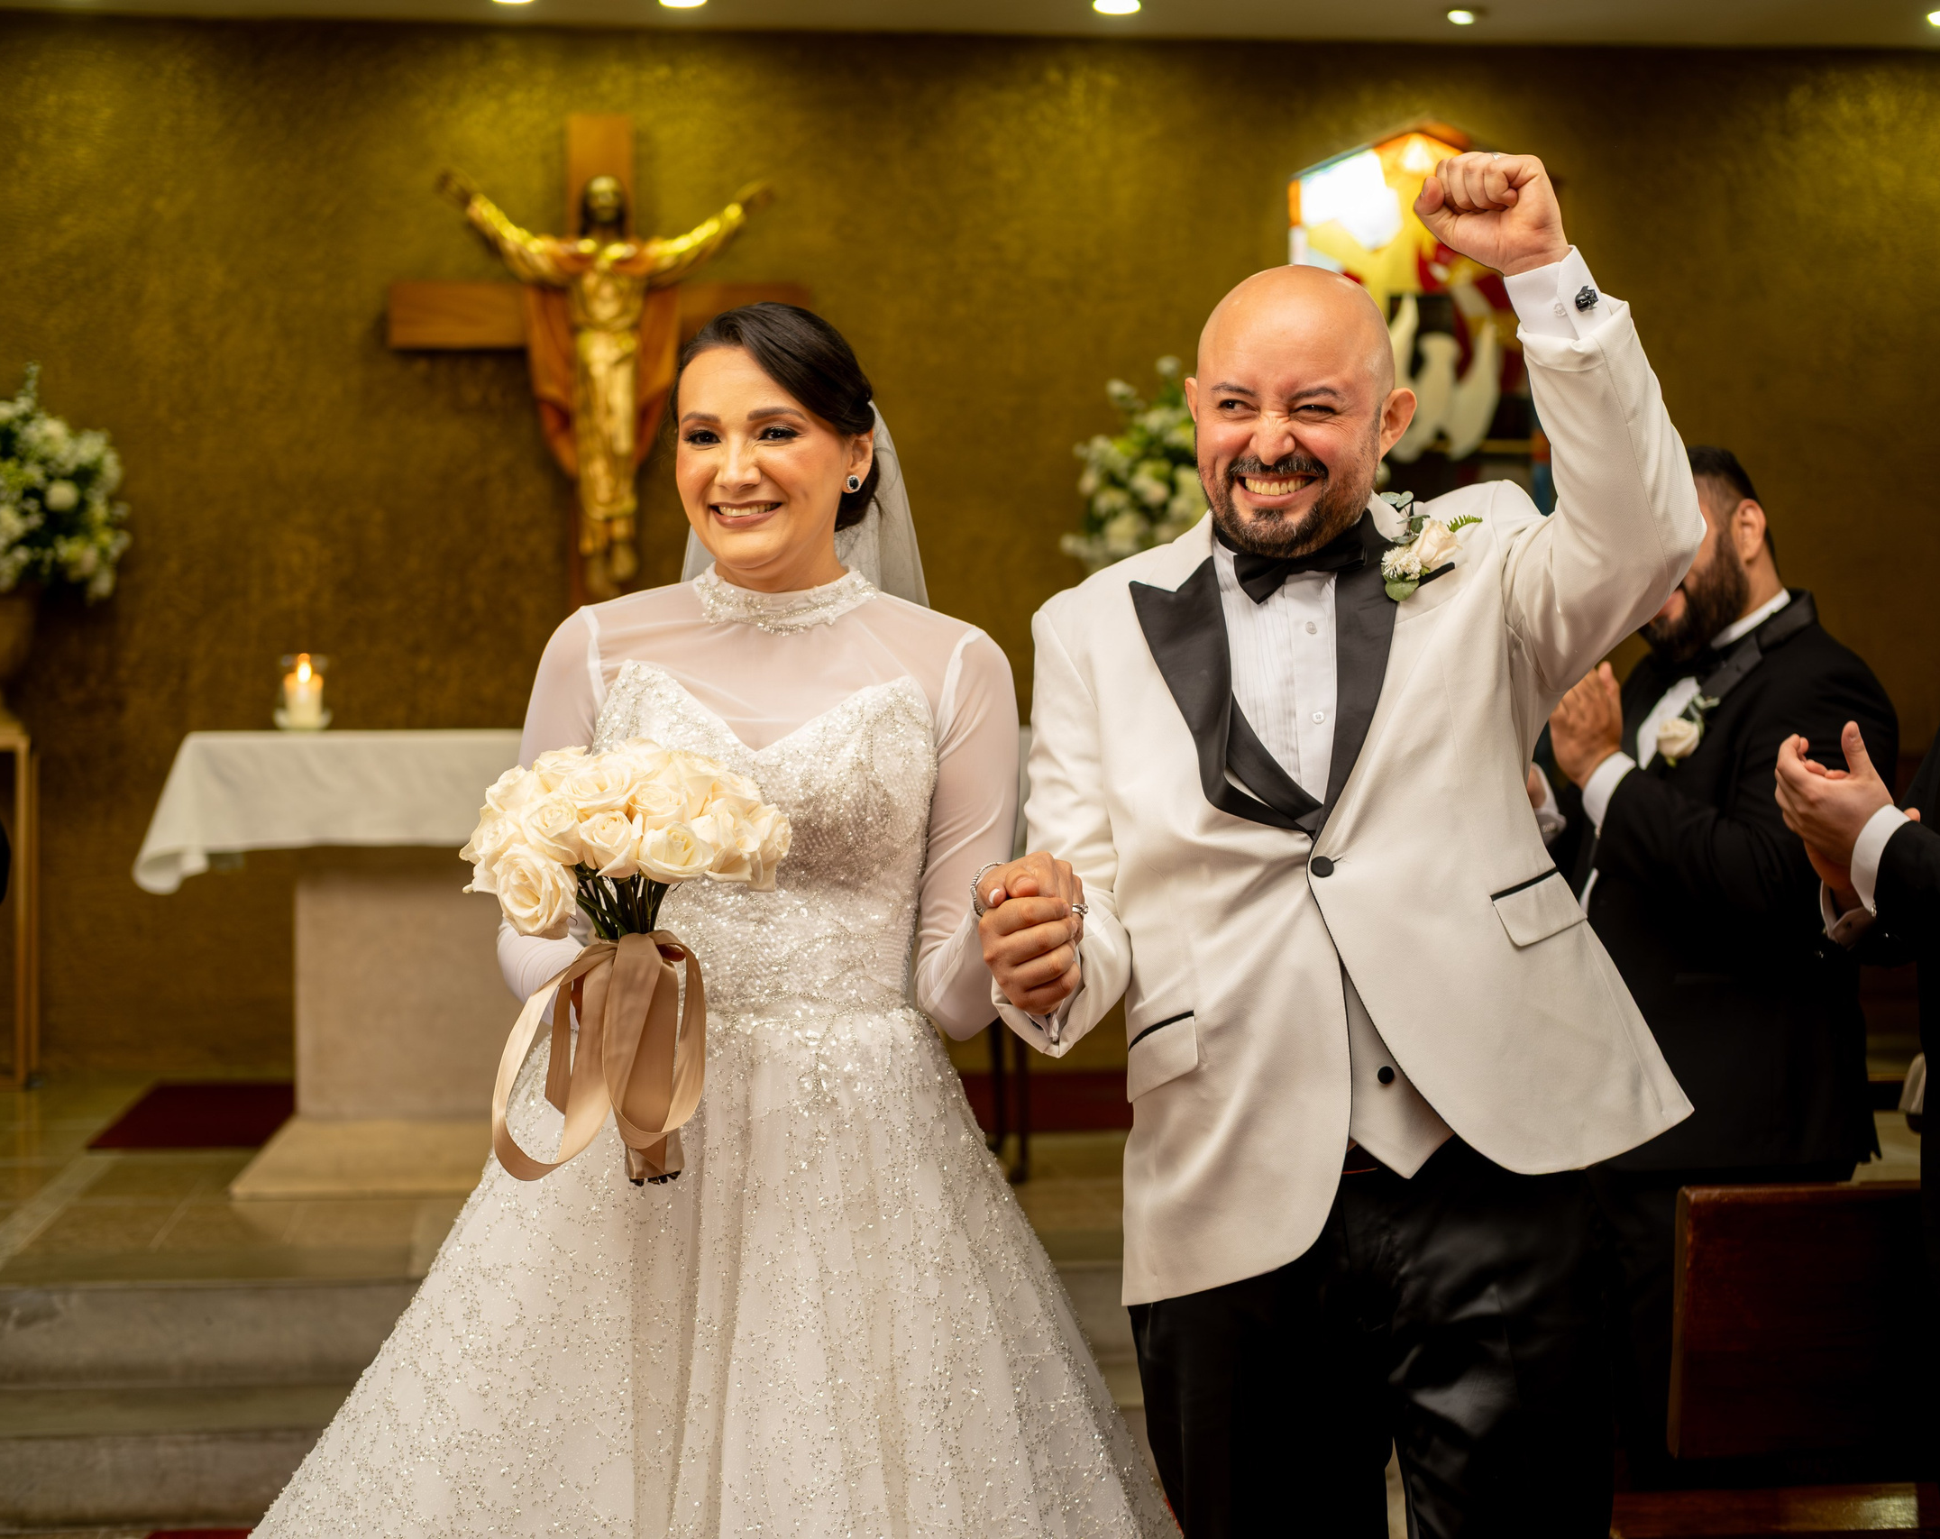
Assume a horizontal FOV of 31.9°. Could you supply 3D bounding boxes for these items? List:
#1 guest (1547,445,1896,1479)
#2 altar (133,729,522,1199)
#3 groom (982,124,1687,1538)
[{"bbox_3d":[0.870,0.449,4.119,0.480,1.680,0.520,-2,3,-37],"label":"guest"},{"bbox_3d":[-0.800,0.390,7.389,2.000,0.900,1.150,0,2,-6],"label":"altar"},{"bbox_3d":[0.320,0.401,2.987,0.650,1.860,0.460,0,2,5],"label":"groom"}]

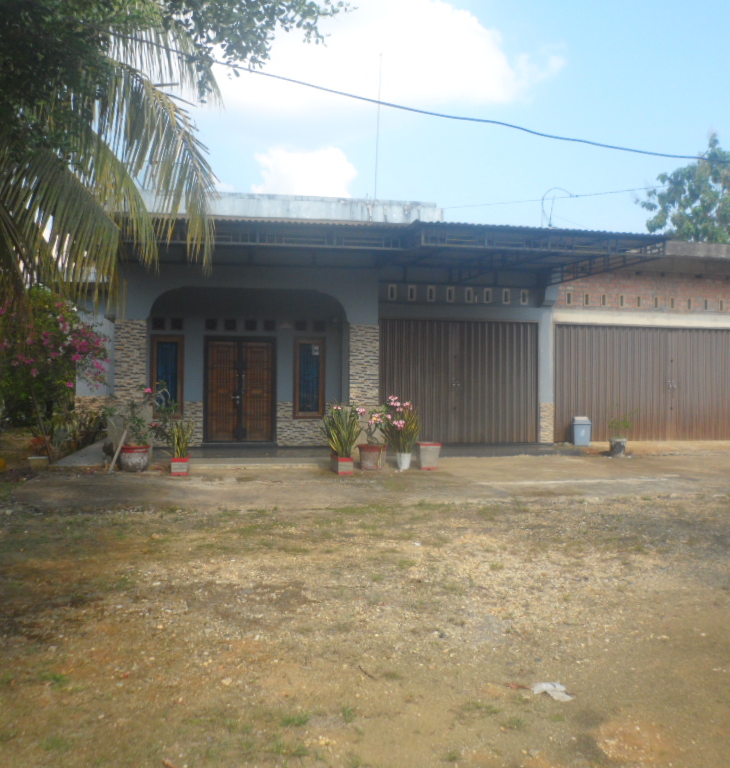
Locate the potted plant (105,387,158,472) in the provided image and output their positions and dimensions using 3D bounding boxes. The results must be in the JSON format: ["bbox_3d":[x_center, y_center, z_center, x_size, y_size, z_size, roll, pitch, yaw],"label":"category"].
[{"bbox_3d":[-4.220,0.818,13.900,0.940,1.545,0.820,0,0,-10],"label":"potted plant"}]

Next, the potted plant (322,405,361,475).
[{"bbox_3d":[-0.412,0.992,13.500,0.702,1.229,0.620,0,0,-10],"label":"potted plant"}]

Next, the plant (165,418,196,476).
[{"bbox_3d":[-3.191,1.098,13.300,0.519,1.003,0.450,0,0,-10],"label":"plant"}]

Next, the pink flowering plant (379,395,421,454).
[{"bbox_3d":[0.658,0.760,14.250,0.778,1.130,0.680,0,0,-10],"label":"pink flowering plant"}]

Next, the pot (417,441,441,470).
[{"bbox_3d":[1.208,1.353,14.350,0.457,0.500,0.440,0,0,-10],"label":"pot"}]

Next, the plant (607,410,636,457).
[{"bbox_3d":[5.413,1.032,16.200,0.611,0.990,0.500,0,0,-10],"label":"plant"}]

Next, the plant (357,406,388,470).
[{"bbox_3d":[0.140,1.017,14.350,0.560,1.194,0.540,0,0,0],"label":"plant"}]

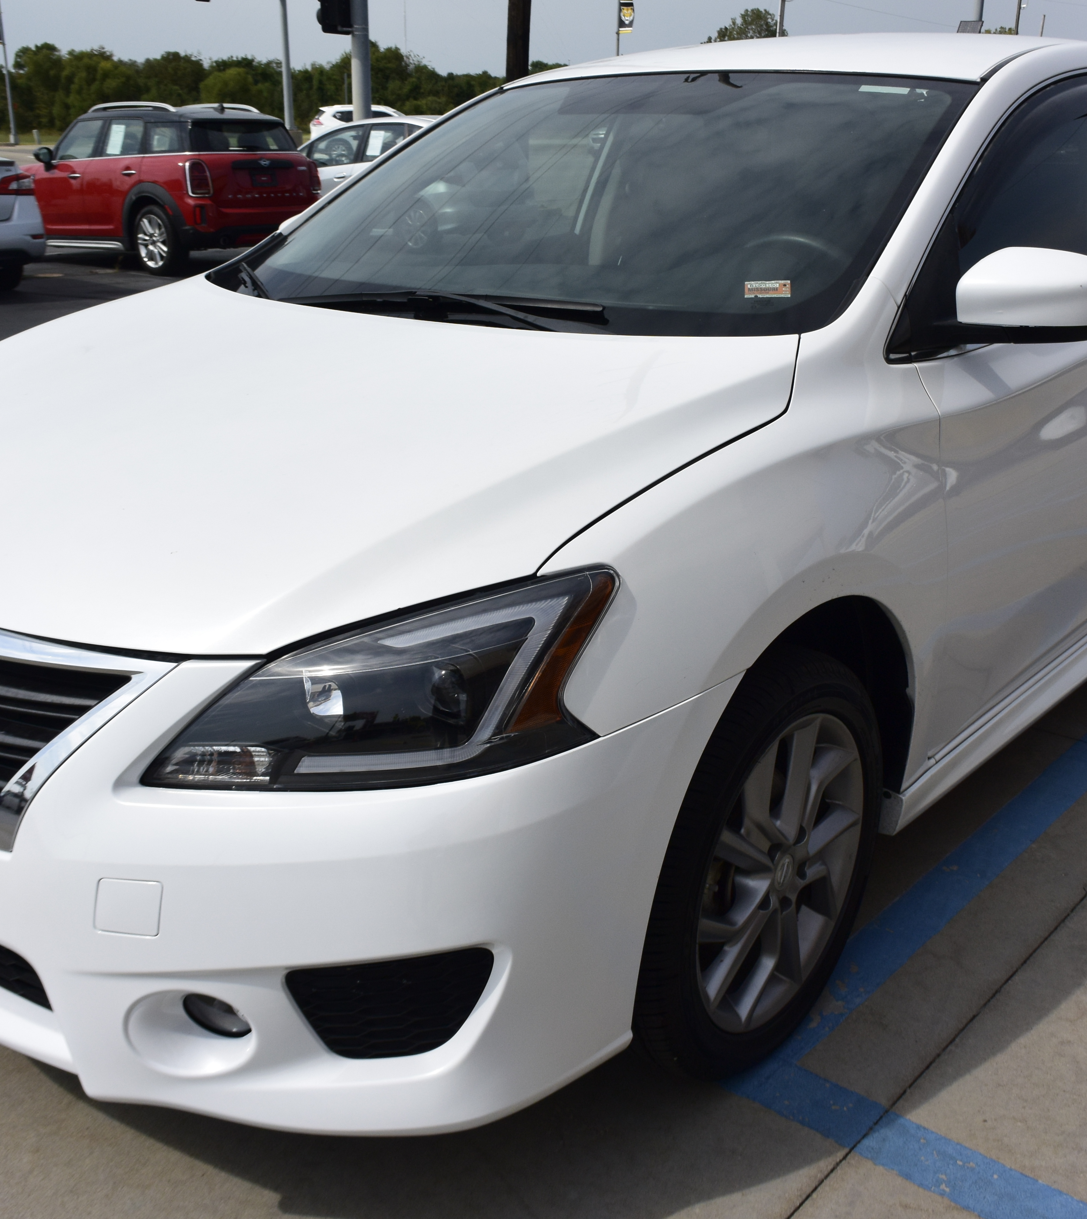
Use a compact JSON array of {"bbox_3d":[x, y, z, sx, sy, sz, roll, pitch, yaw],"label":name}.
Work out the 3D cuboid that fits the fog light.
[{"bbox_3d":[-0.377,0.475,1.613,0.090,0.085,0.050,11,23,32],"label":"fog light"}]

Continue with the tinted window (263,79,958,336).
[{"bbox_3d":[0.050,-0.793,2.621,1.460,0.100,0.980,14,50,38],"label":"tinted window"}]

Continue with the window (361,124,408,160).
[{"bbox_3d":[-1.832,-5.347,15.724,0.130,0.390,0.790,-19,27,-41],"label":"window"}]

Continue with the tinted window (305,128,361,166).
[{"bbox_3d":[-2.442,-5.517,16.299,0.140,0.430,0.900,-19,27,-41],"label":"tinted window"}]

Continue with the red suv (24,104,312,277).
[{"bbox_3d":[-4.230,-4.570,14.820,4.300,1.557,1.850,17,26,40],"label":"red suv"}]

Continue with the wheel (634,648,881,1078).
[{"bbox_3d":[0.270,0.353,2.011,0.220,0.635,0.635,14,24,37],"label":"wheel"}]

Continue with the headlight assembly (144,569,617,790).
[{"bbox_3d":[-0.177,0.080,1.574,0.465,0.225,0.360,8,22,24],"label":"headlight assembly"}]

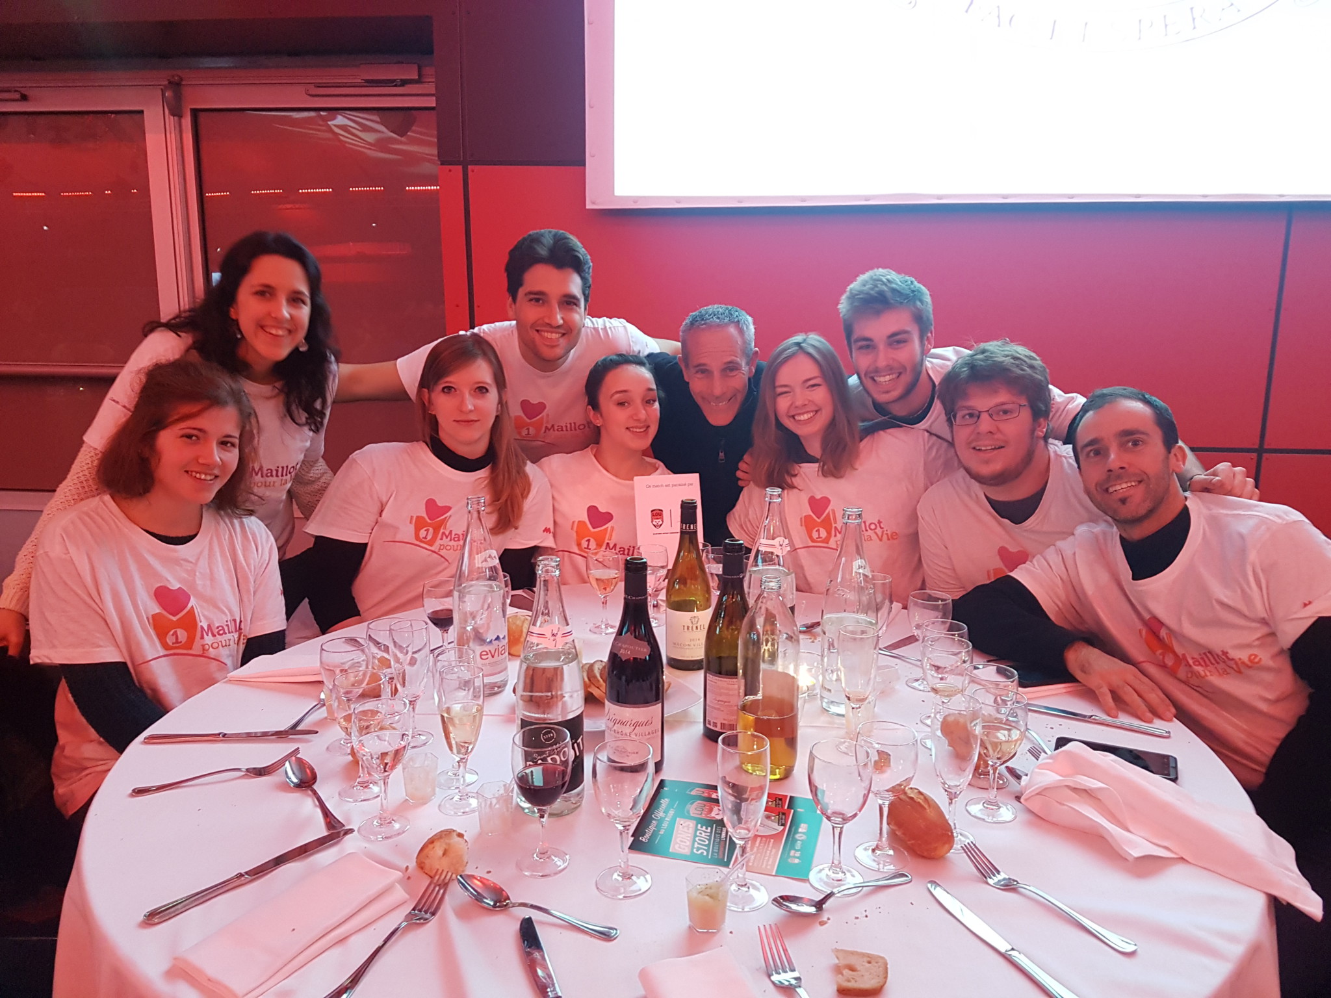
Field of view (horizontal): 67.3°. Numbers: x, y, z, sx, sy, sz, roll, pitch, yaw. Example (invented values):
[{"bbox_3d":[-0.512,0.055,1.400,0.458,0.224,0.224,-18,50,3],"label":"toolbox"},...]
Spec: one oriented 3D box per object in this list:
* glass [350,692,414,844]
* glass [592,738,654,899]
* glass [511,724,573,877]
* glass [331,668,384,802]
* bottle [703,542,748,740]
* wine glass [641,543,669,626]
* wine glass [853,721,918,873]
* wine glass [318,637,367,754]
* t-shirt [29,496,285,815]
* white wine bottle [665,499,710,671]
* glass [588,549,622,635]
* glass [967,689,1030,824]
[{"bbox_3d":[-0.346,0.332,1.227,0.070,0.157,0.070,1,11,0],"label":"glass"},{"bbox_3d":[-0.046,0.356,1.112,0.070,0.157,0.070,0,11,0],"label":"glass"},{"bbox_3d":[-0.142,0.348,1.151,0.070,0.156,0.070,0,11,0],"label":"glass"},{"bbox_3d":[-0.401,0.313,1.325,0.069,0.156,0.069,1,11,0],"label":"glass"},{"bbox_3d":[0.101,0.209,1.493,0.081,0.298,0.081,1,11,3],"label":"bottle"},{"bbox_3d":[-0.026,0.178,2.063,0.067,0.156,0.067,1,11,0],"label":"wine glass"},{"bbox_3d":[0.259,0.348,1.174,0.072,0.156,0.072,1,11,0],"label":"wine glass"},{"bbox_3d":[-0.462,0.287,1.459,0.071,0.156,0.071,1,11,0],"label":"wine glass"},{"bbox_3d":[-0.915,0.268,1.790,0.440,0.550,0.310,-8,14,-39],"label":"t-shirt"},{"bbox_3d":[0.044,0.151,1.780,0.081,0.298,0.081,-3,12,-15],"label":"white wine bottle"},{"bbox_3d":[-0.122,0.188,2.009,0.069,0.155,0.069,1,11,0],"label":"glass"},{"bbox_3d":[0.422,0.326,1.276,0.071,0.156,0.071,0,11,0],"label":"glass"}]

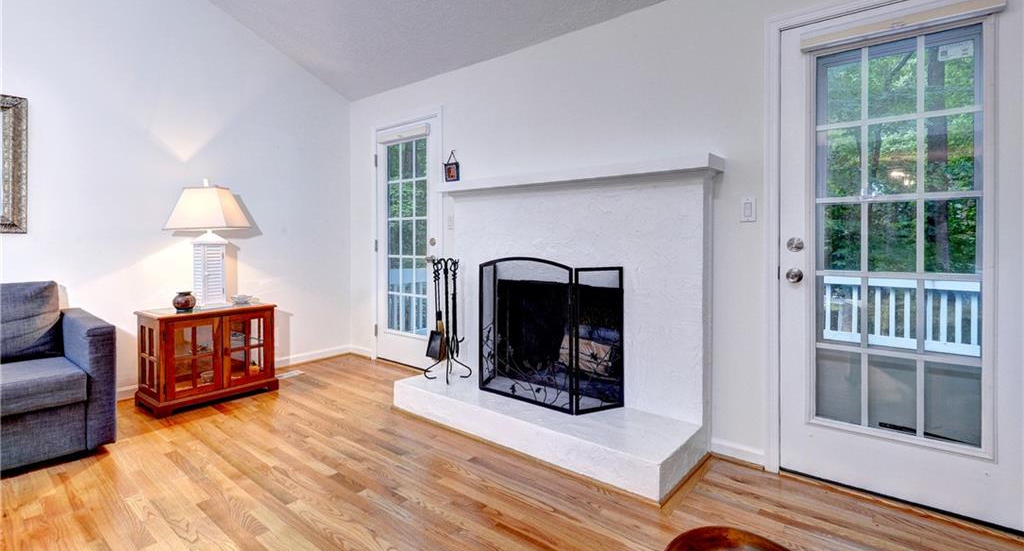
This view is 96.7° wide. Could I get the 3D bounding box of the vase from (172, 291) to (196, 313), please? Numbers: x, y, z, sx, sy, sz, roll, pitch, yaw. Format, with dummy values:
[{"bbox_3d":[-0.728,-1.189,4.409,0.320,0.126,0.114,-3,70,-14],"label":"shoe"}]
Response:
[{"bbox_3d":[-2.147,0.176,2.985,0.125,0.120,0.125,1,2,38],"label":"vase"}]

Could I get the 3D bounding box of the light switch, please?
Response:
[{"bbox_3d":[1.134,-0.314,2.183,0.071,0.117,0.012,1,2,38],"label":"light switch"}]

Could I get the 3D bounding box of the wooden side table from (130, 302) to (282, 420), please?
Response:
[{"bbox_3d":[-2.033,0.527,3.083,0.385,0.598,0.715,1,2,38],"label":"wooden side table"}]

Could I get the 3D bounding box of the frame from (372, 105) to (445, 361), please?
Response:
[{"bbox_3d":[-0.896,-0.290,3.872,0.920,2.135,0.100,1,2,38],"label":"frame"}]

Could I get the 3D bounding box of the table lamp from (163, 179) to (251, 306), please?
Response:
[{"bbox_3d":[-2.058,-0.215,3.099,0.375,0.880,0.375,0,2,-9],"label":"table lamp"}]

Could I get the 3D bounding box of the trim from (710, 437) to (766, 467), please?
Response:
[{"bbox_3d":[1.095,0.851,2.203,0.235,0.080,0.020,1,2,38],"label":"trim"}]

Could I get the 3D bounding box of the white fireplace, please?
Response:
[{"bbox_3d":[0.145,0.140,2.590,1.820,1.470,0.610,3,4,39],"label":"white fireplace"}]

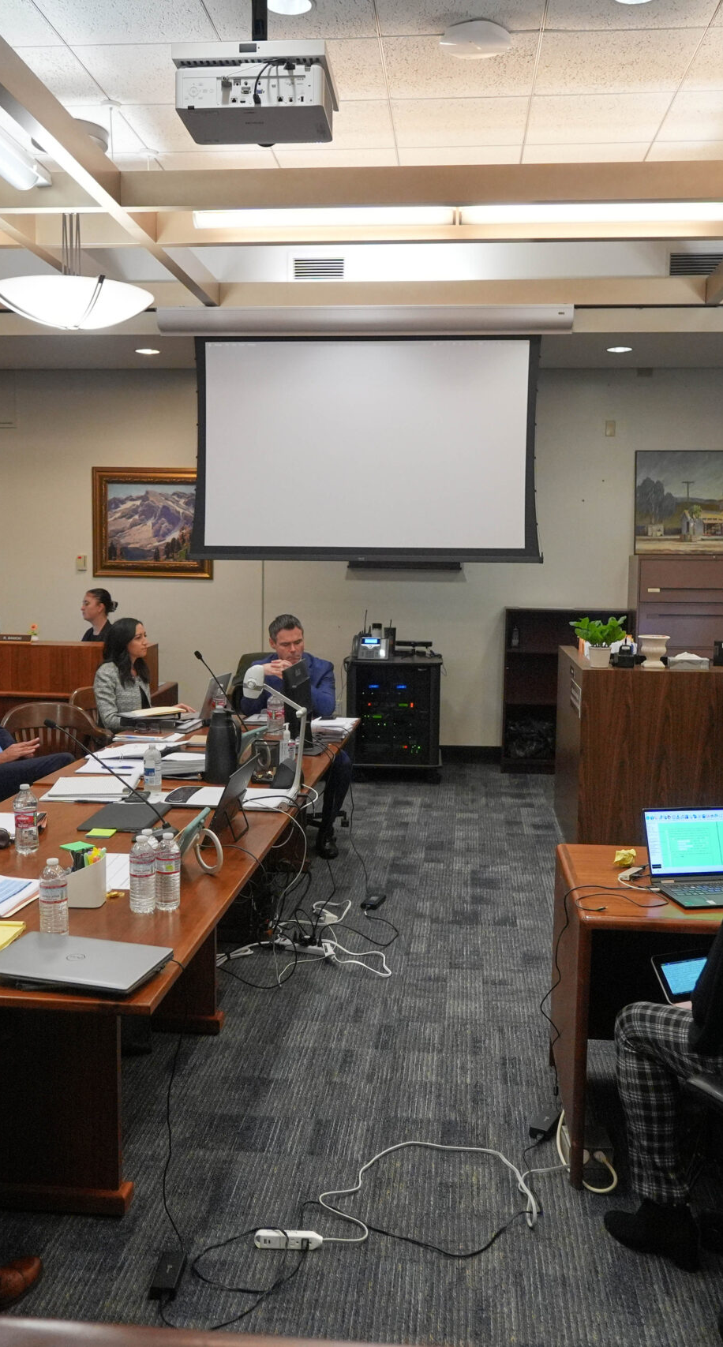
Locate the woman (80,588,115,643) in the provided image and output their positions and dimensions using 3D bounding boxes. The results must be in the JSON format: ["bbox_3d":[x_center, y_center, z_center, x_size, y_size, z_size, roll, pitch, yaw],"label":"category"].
[{"bbox_3d":[-2.016,0.038,8.046,0.750,1.280,0.500,1,6,2],"label":"woman"}]

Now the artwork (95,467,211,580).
[{"bbox_3d":[-1.690,-1.197,8.983,1.000,0.885,0.060,1,6,5],"label":"artwork"}]

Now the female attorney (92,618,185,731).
[{"bbox_3d":[-1.186,0.338,6.290,0.750,1.300,0.520,1,6,3],"label":"female attorney"}]

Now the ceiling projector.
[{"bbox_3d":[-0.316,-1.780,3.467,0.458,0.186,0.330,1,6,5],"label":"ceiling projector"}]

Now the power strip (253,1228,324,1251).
[{"bbox_3d":[-0.179,1.383,2.763,0.172,0.037,0.036,1,6,5],"label":"power strip"}]

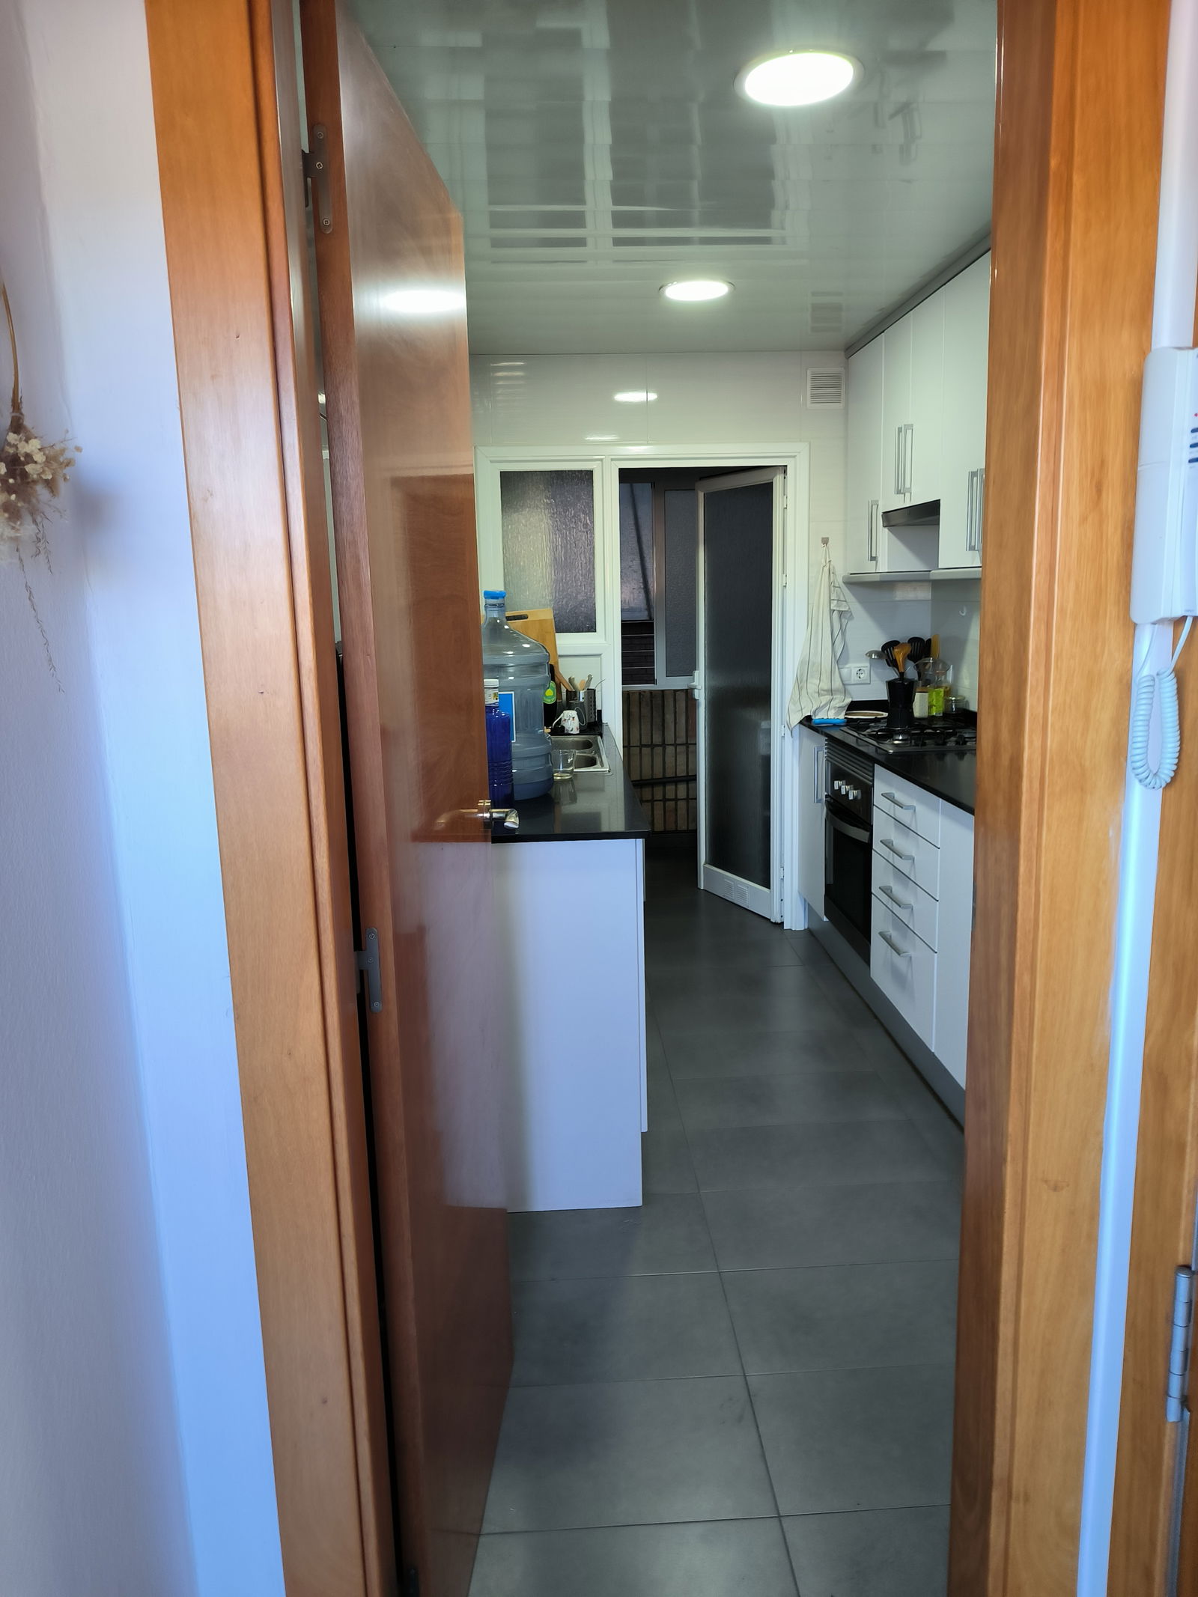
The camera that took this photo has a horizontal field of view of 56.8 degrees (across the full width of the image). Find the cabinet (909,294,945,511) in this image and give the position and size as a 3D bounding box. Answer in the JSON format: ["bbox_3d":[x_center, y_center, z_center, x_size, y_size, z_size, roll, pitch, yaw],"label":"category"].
[{"bbox_3d":[1.176,-1.224,3.418,0.350,0.598,0.290,-2,10,-2],"label":"cabinet"}]

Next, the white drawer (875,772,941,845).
[{"bbox_3d":[1.096,0.006,3.163,0.510,0.131,0.595,-2,10,-2],"label":"white drawer"}]

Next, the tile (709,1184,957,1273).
[{"bbox_3d":[0.542,0.948,2.457,0.600,0.010,0.308,-2,11,-2],"label":"tile"}]

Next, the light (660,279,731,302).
[{"bbox_3d":[0.297,-1.551,3.367,0.224,0.030,0.224,-2,10,-2],"label":"light"}]

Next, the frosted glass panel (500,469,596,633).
[{"bbox_3d":[-0.192,-0.943,4.257,0.354,0.604,0.015,-2,11,-2],"label":"frosted glass panel"}]

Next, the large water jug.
[{"bbox_3d":[-0.252,-0.264,2.815,0.270,0.507,0.270,-2,10,-2],"label":"large water jug"}]

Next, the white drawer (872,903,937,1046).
[{"bbox_3d":[1.110,0.477,3.230,0.467,0.275,0.588,-2,11,-2],"label":"white drawer"}]

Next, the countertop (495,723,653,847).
[{"bbox_3d":[-0.236,-0.097,3.352,0.600,0.025,2.040,-2,11,-2],"label":"countertop"}]

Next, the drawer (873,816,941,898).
[{"bbox_3d":[1.102,0.136,3.167,0.467,0.141,0.585,-2,11,-2],"label":"drawer"}]

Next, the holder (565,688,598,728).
[{"bbox_3d":[-0.066,-0.351,4.226,0.120,0.140,0.110,-2,10,-2],"label":"holder"}]

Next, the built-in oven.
[{"bbox_3d":[1.108,0.158,3.810,0.570,0.682,0.610,-2,10,-2],"label":"built-in oven"}]

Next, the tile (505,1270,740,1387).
[{"bbox_3d":[-0.044,1.025,2.131,0.600,0.010,0.308,-2,11,-2],"label":"tile"}]

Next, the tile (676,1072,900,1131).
[{"bbox_3d":[0.509,0.824,3.015,0.598,0.010,0.304,-2,10,-2],"label":"tile"}]

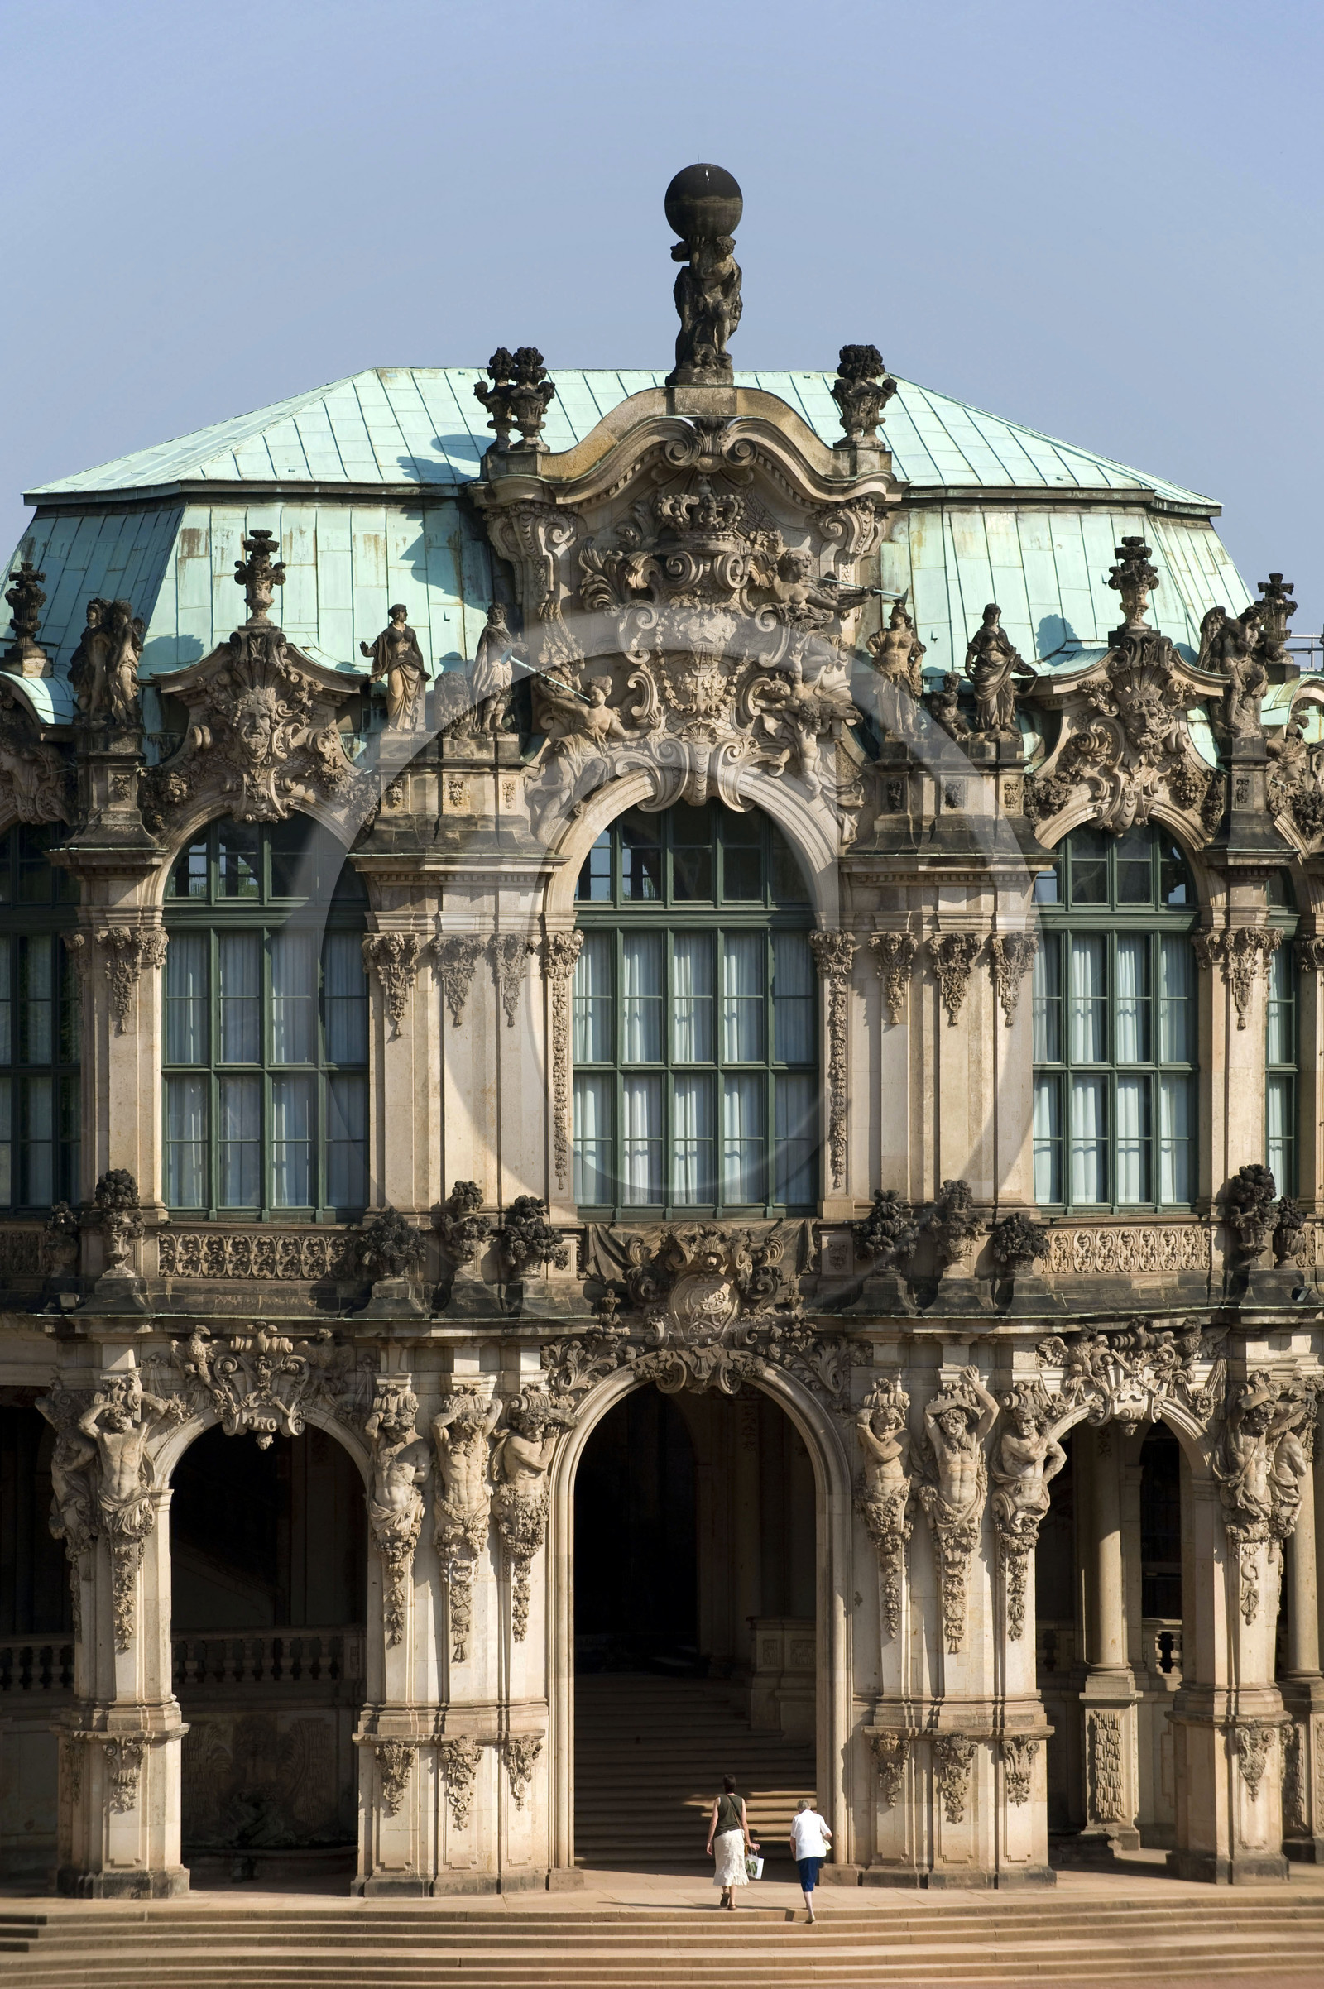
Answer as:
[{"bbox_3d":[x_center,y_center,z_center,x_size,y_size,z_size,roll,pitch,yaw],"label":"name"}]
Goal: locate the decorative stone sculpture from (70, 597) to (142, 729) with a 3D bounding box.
[{"bbox_3d":[-6.987,-4.174,132.000,0.900,1.700,0.600,0,-1,8],"label":"decorative stone sculpture"}]

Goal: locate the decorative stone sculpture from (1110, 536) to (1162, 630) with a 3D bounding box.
[{"bbox_3d":[6.054,-5.280,134.500,0.650,1.170,0.620,0,-1,0],"label":"decorative stone sculpture"}]

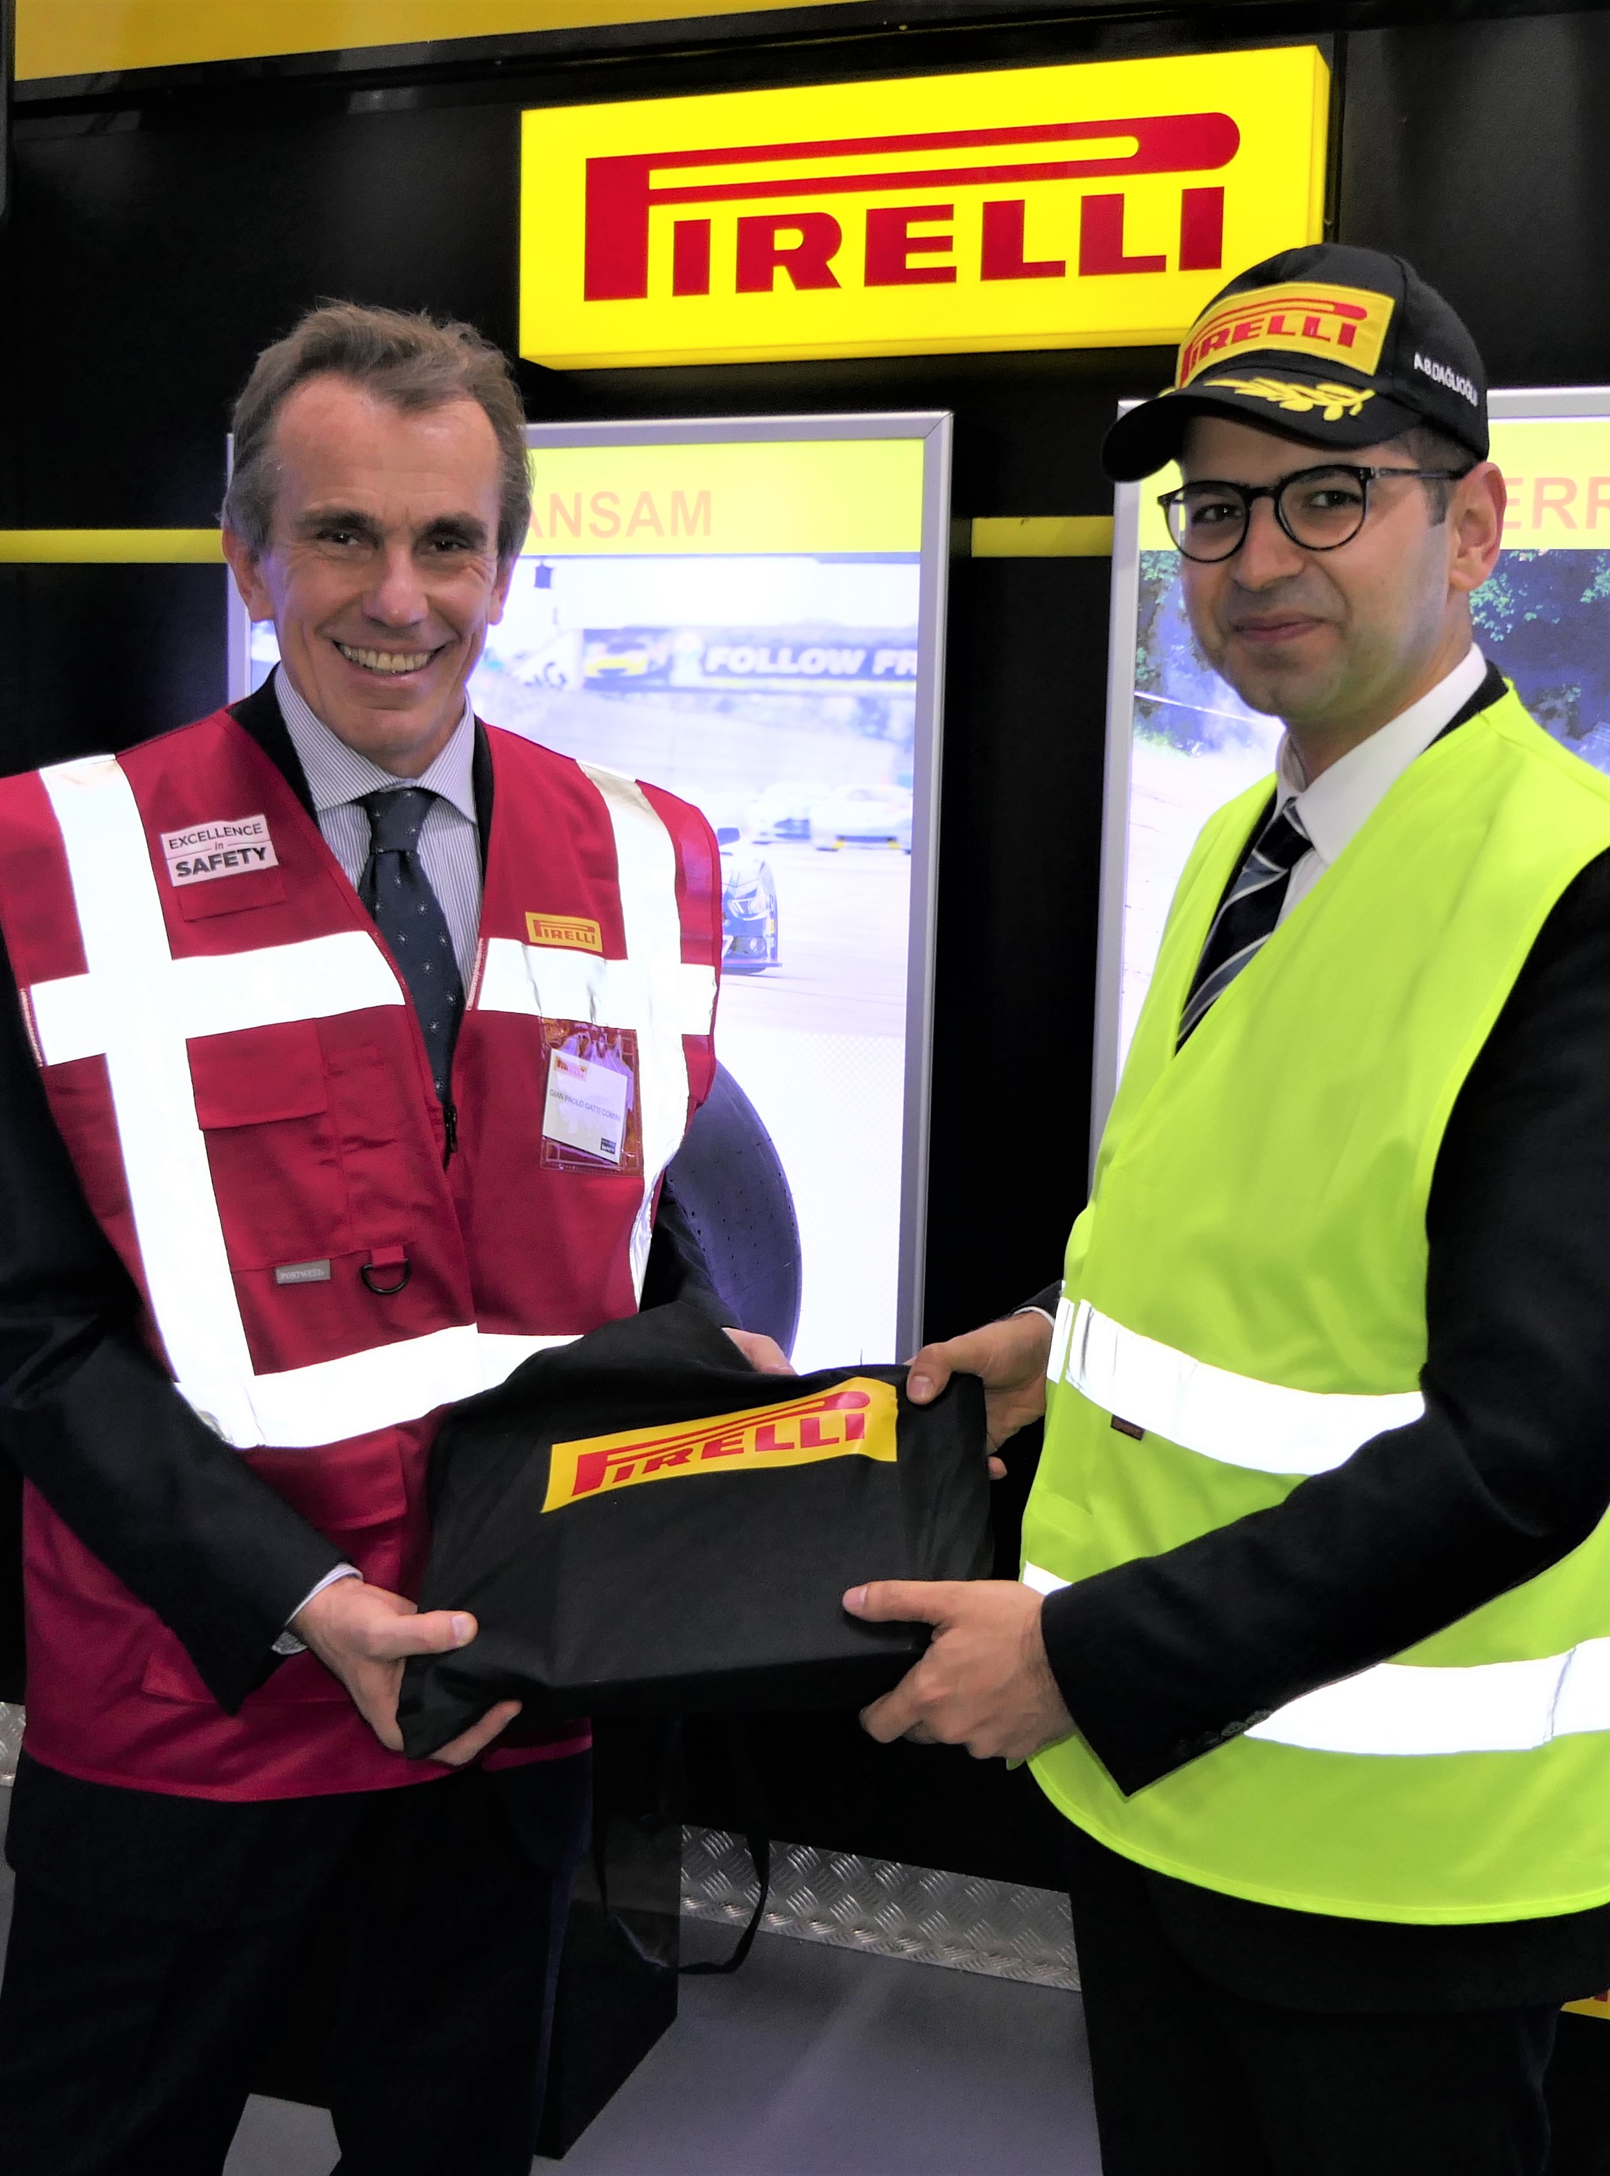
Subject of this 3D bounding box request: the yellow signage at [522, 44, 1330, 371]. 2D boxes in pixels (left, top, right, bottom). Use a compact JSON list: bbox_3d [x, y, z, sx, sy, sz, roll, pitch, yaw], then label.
[{"bbox_3d":[0.119,-1.039,2.610,0.966,0.290,0.090,4,7,18],"label":"yellow signage"}]

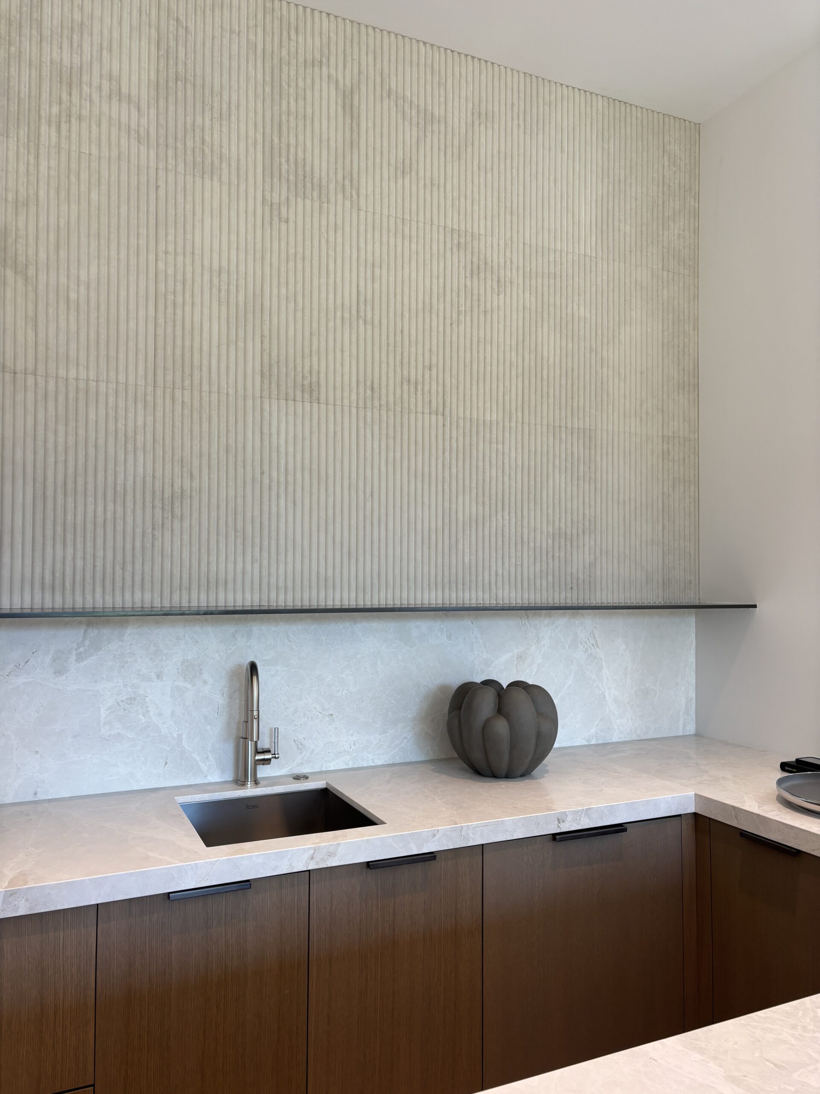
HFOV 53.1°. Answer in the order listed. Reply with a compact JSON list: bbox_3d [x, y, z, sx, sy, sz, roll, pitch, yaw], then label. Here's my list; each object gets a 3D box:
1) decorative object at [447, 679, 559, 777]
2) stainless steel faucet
[{"bbox_3d":[0.277,0.537,2.449,0.323,0.262,0.323,0,-2,0],"label":"decorative object"},{"bbox_3d":[-0.408,0.484,2.244,0.119,0.346,0.171,1,-2,-19],"label":"stainless steel faucet"}]

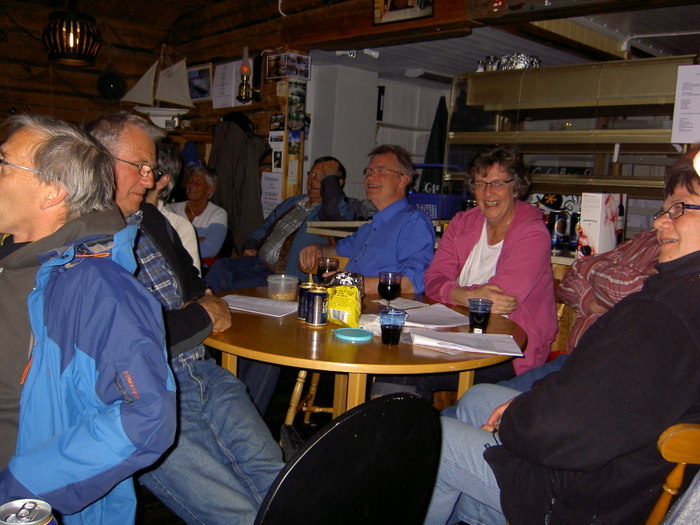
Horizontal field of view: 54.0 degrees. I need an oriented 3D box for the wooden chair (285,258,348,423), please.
[{"bbox_3d":[-0.063,0.402,3.115,0.430,0.830,0.470,3,8,0],"label":"wooden chair"}]

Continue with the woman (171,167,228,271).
[{"bbox_3d":[-1.002,0.006,4.269,0.500,1.190,0.680,7,9,26],"label":"woman"}]

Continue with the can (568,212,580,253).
[{"bbox_3d":[1.020,-0.134,3.056,0.066,0.168,0.066,3,8,0],"label":"can"}]

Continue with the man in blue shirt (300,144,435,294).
[{"bbox_3d":[0.050,0.176,2.932,0.580,1.340,0.660,11,11,42],"label":"man in blue shirt"}]

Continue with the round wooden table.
[{"bbox_3d":[-0.014,0.549,2.443,1.180,0.730,1.180,3,8,0],"label":"round wooden table"}]

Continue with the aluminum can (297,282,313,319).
[{"bbox_3d":[-0.140,0.130,2.332,0.066,0.116,0.066,3,8,0],"label":"aluminum can"}]

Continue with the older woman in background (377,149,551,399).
[{"bbox_3d":[0.486,0.253,2.596,0.540,1.330,0.680,8,9,33],"label":"older woman in background"}]

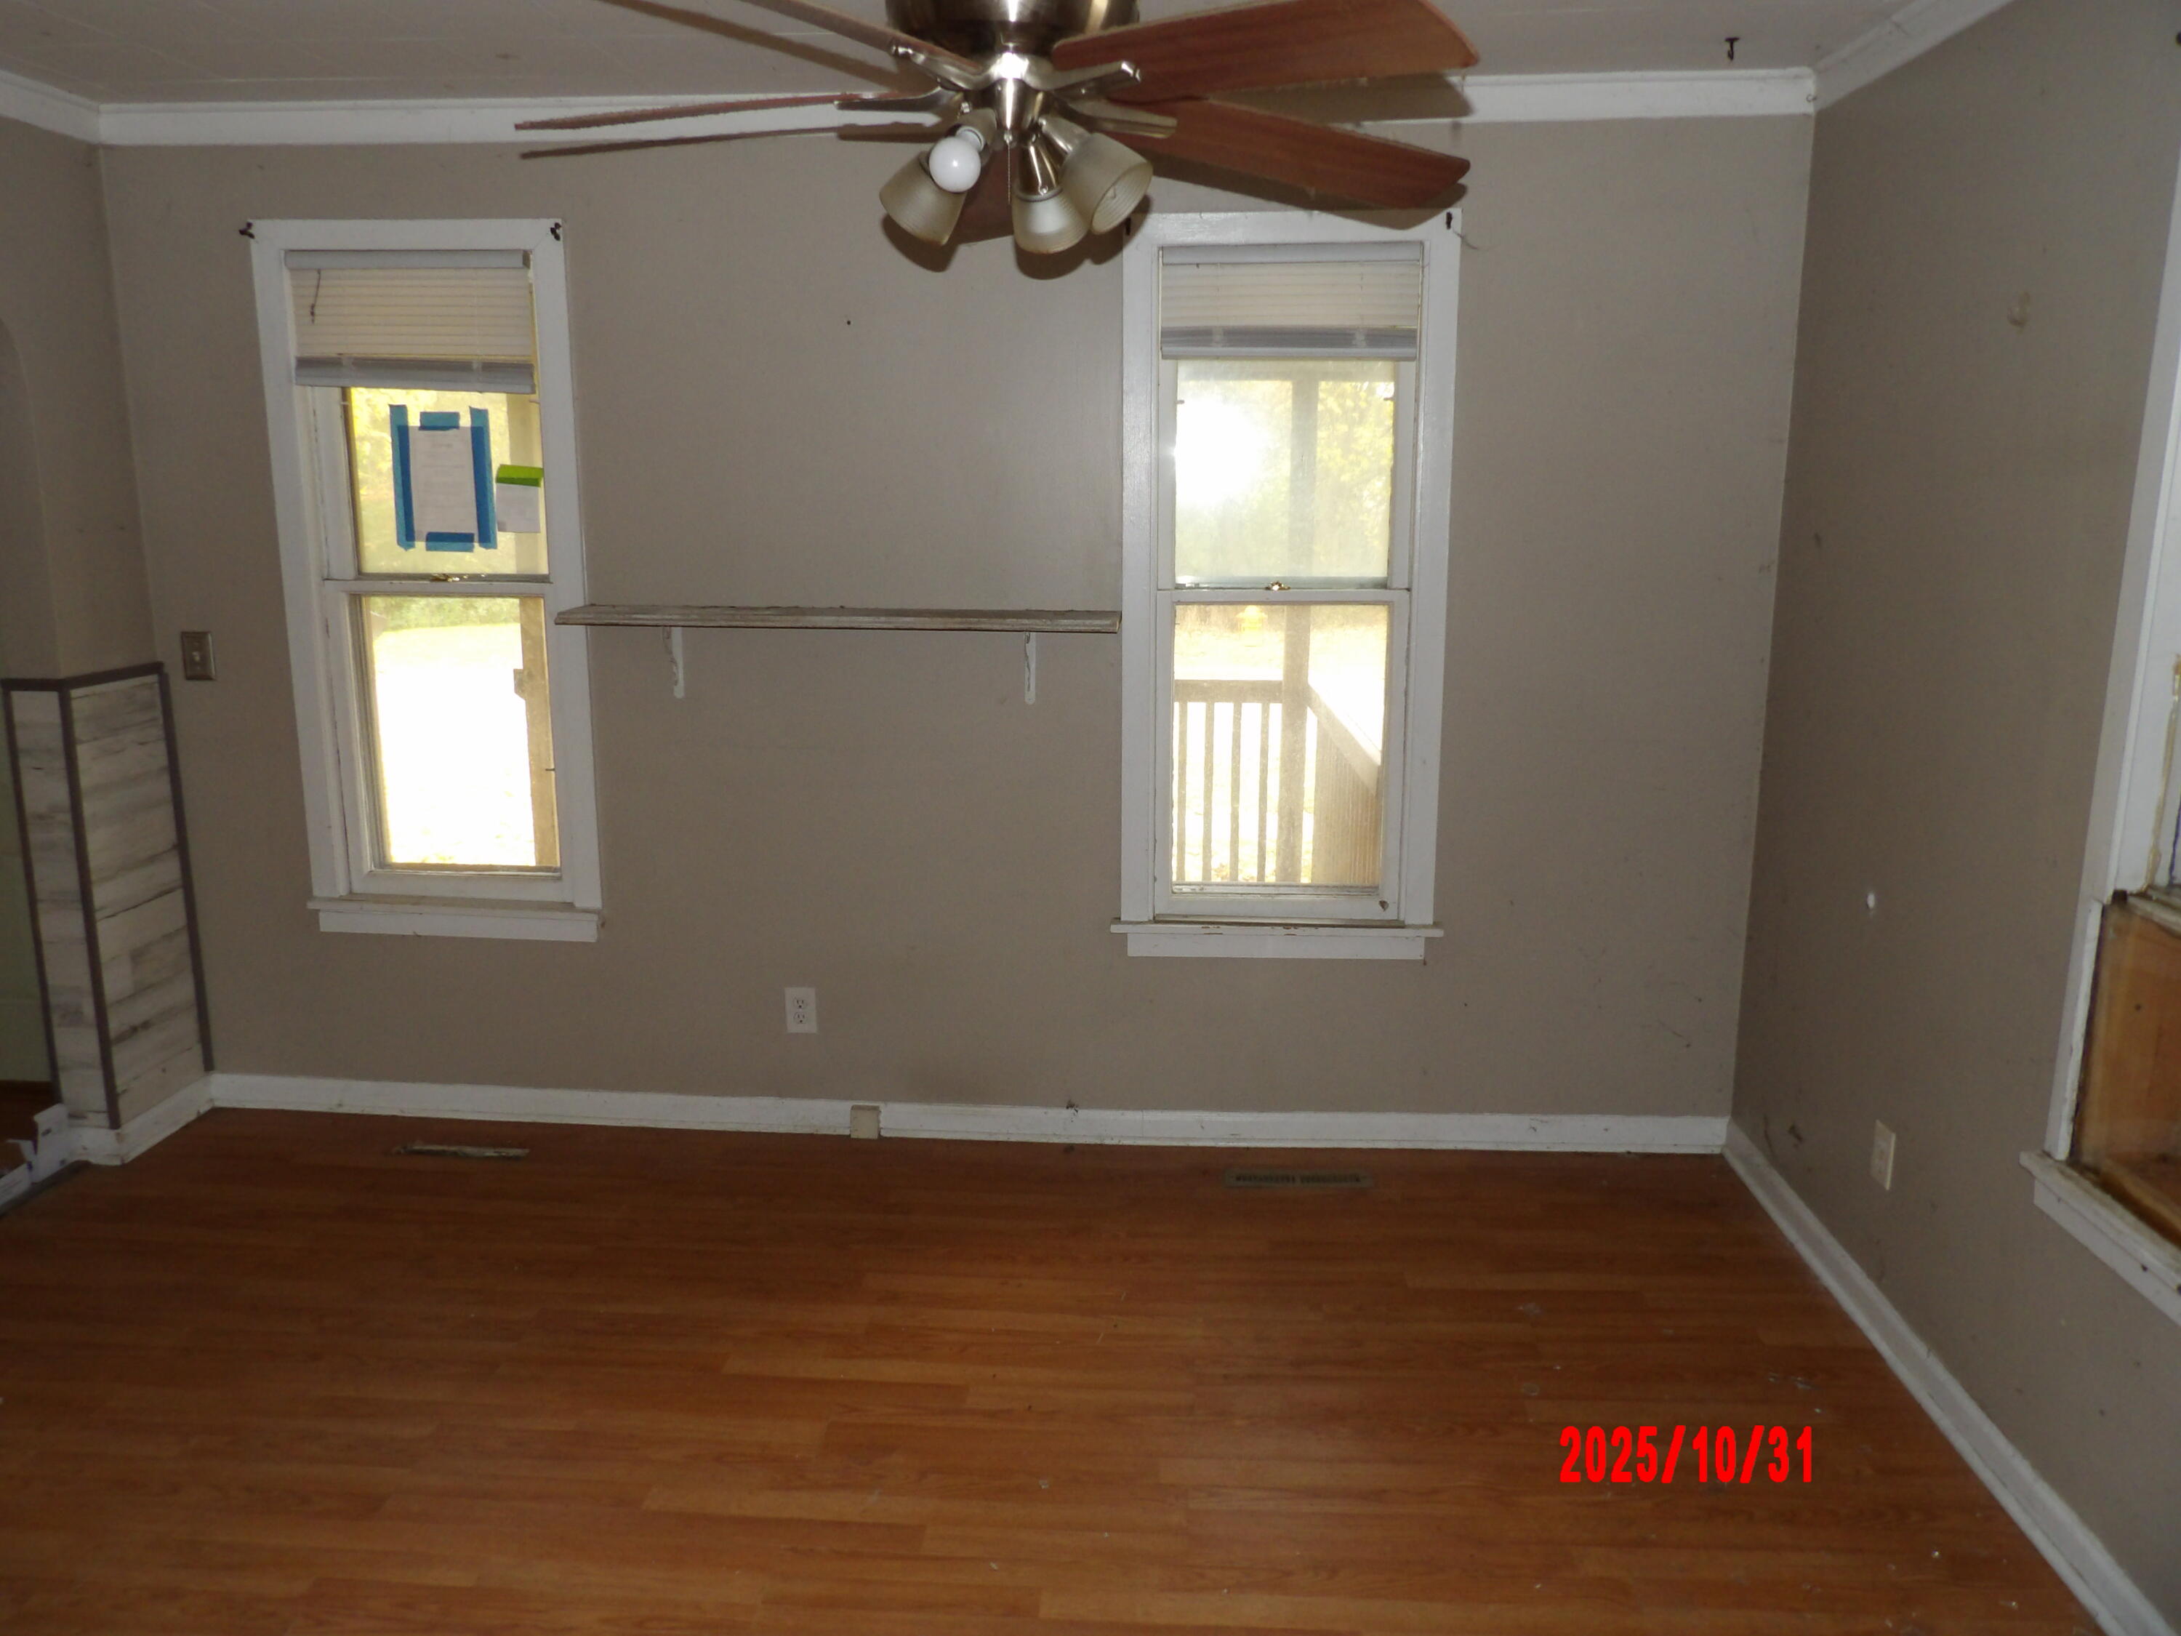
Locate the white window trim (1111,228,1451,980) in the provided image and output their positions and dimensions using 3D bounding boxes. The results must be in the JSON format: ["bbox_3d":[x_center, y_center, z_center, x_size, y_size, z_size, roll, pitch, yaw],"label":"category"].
[{"bbox_3d":[0.441,-0.498,3.461,0.745,1.675,0.120,1,11,4],"label":"white window trim"}]

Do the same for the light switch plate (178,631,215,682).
[{"bbox_3d":[-2.164,-0.389,3.660,0.071,0.115,0.015,1,11,4],"label":"light switch plate"}]

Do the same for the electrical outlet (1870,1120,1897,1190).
[{"bbox_3d":[1.478,0.629,2.820,0.008,0.116,0.072,1,11,4],"label":"electrical outlet"}]

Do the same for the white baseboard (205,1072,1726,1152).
[{"bbox_3d":[-0.375,0.740,3.746,3.787,0.080,0.018,1,11,4],"label":"white baseboard"}]

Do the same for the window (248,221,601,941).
[{"bbox_3d":[-1.547,-0.530,3.607,0.745,1.675,0.120,1,11,4],"label":"window"}]

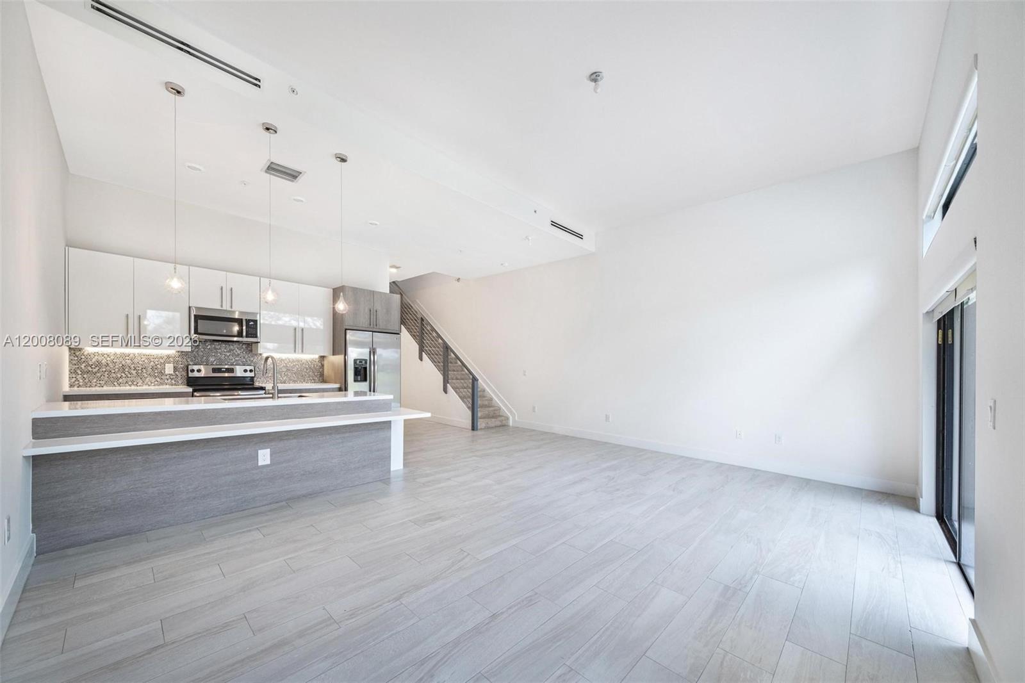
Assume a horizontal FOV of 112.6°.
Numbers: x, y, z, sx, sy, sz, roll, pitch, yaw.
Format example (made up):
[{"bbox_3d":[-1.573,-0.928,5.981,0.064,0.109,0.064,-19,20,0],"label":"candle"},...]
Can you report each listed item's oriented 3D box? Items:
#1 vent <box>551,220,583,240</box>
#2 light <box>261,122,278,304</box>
[{"bbox_3d":[0.861,-1.765,5.400,0.880,0.100,0.050,2,-3,-44],"label":"vent"},{"bbox_3d":[-2.115,-1.110,2.980,0.120,1.620,0.120,2,-3,-44],"label":"light"}]

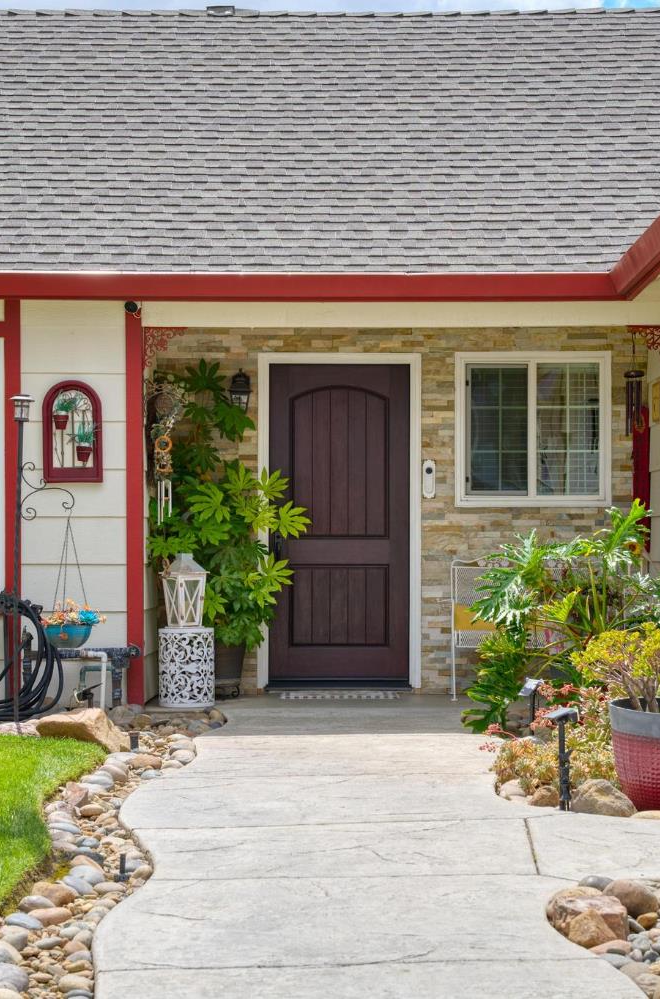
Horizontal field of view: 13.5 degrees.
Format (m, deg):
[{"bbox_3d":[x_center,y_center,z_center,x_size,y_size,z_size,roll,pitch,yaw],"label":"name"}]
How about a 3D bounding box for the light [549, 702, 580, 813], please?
[{"bbox_3d":[0.894,0.991,10.700,0.130,0.400,0.100,0,-1,-28],"label":"light"}]

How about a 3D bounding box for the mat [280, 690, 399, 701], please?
[{"bbox_3d":[0.058,1.206,17.150,0.760,0.015,0.450,0,-1,0],"label":"mat"}]

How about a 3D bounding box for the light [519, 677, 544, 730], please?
[{"bbox_3d":[0.987,1.016,13.700,0.090,0.310,0.120,-1,-1,25],"label":"light"}]

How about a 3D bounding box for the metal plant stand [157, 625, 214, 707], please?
[{"bbox_3d":[-0.849,0.991,16.500,0.333,0.467,0.333,0,-1,1],"label":"metal plant stand"}]

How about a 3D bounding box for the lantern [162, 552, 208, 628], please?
[{"bbox_3d":[-0.859,0.534,16.500,0.210,0.452,0.210,1,-1,-35],"label":"lantern"}]

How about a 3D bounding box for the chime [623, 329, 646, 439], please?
[{"bbox_3d":[1.812,-0.694,16.600,0.125,0.640,0.125,0,-1,0],"label":"chime"}]

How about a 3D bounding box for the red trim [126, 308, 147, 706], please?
[{"bbox_3d":[-1.136,0.038,16.300,0.092,2.330,0.030,0,-1,0],"label":"red trim"}]

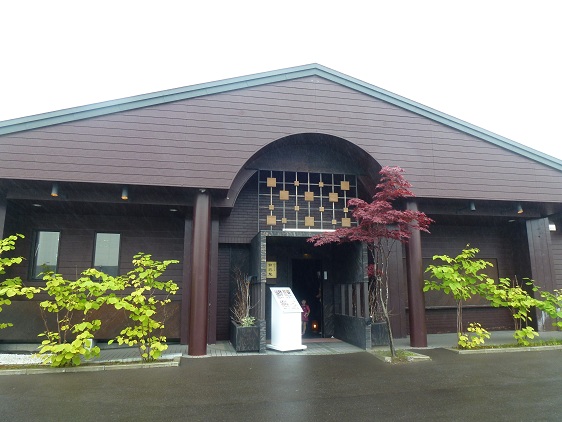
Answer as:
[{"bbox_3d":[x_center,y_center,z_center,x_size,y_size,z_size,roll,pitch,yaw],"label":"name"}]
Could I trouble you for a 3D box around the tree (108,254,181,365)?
[{"bbox_3d":[-2.422,1.658,6.872,1.126,1.842,1.019,2,-9,-11],"label":"tree"}]

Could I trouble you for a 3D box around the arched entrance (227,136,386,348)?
[{"bbox_3d":[0.408,0.697,8.800,3.345,4.484,1.750,2,-9,-11],"label":"arched entrance"}]

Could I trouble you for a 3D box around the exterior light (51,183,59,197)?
[{"bbox_3d":[-4.270,-0.389,7.360,0.126,0.246,0.126,2,-9,-11],"label":"exterior light"}]

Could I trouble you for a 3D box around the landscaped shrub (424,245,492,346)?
[{"bbox_3d":[3.568,1.727,7.884,1.181,2.010,1.068,2,-9,-11],"label":"landscaped shrub"}]

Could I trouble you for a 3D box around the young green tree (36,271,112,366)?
[{"bbox_3d":[-3.496,1.763,6.619,1.048,1.556,0.948,2,-9,-11],"label":"young green tree"}]

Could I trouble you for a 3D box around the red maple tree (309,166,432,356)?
[{"bbox_3d":[1.660,0.880,7.417,2.159,3.544,1.952,2,-9,-11],"label":"red maple tree"}]

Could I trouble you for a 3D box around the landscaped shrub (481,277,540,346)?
[{"bbox_3d":[4.781,2.084,8.192,0.995,1.397,0.847,2,-9,-11],"label":"landscaped shrub"}]

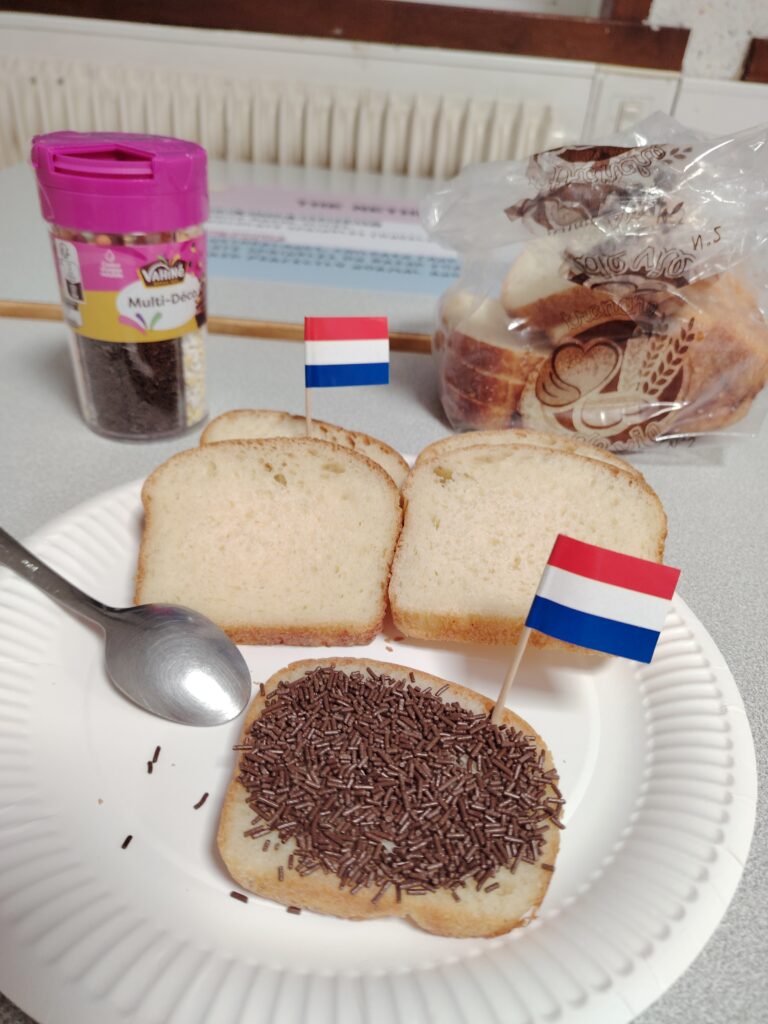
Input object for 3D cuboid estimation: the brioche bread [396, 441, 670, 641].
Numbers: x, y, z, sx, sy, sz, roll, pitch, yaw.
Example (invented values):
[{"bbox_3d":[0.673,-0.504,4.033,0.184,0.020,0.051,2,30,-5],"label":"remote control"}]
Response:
[{"bbox_3d":[0.046,0.009,0.236,0.088,0.013,0.074,9,52,12],"label":"brioche bread"}]

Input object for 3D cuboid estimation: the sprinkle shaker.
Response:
[{"bbox_3d":[-0.115,-0.104,0.331,0.069,0.122,0.069,-23,42,-35],"label":"sprinkle shaker"}]

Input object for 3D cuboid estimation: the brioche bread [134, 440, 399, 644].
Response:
[{"bbox_3d":[-0.038,0.008,0.242,0.088,0.013,0.075,4,57,-3],"label":"brioche bread"}]

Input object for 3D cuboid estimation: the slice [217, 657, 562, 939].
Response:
[{"bbox_3d":[0.003,0.068,0.183,0.082,0.013,0.070,8,33,4],"label":"slice"}]

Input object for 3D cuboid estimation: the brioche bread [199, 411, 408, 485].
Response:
[{"bbox_3d":[-0.035,-0.009,0.276,0.088,0.013,0.075,14,46,7],"label":"brioche bread"}]

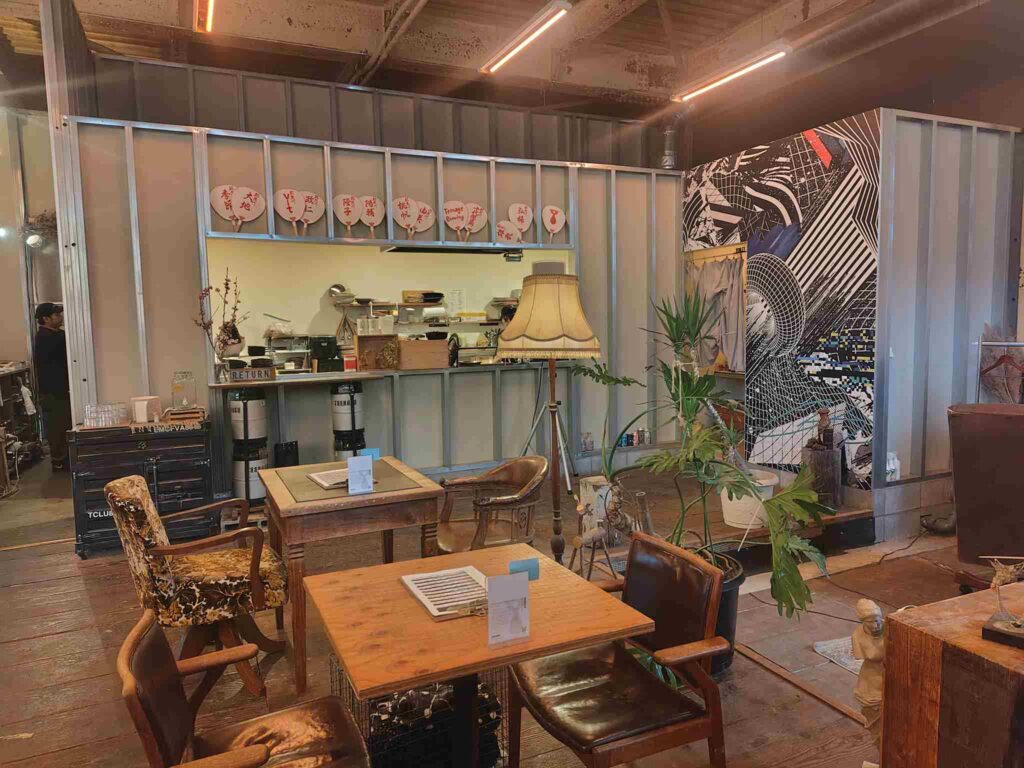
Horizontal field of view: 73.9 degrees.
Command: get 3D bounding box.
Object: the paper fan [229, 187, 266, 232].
[{"bbox_3d":[-1.969,-1.276,5.038,0.230,0.352,0.025,19,-4,-24],"label":"paper fan"}]

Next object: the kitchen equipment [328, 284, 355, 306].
[{"bbox_3d":[-1.795,-0.915,7.080,0.258,0.223,0.260,-3,6,-24],"label":"kitchen equipment"}]

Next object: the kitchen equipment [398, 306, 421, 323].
[{"bbox_3d":[-1.139,-0.749,7.410,0.238,0.161,0.190,-3,6,-24],"label":"kitchen equipment"}]

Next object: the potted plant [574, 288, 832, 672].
[{"bbox_3d":[0.854,0.379,3.050,1.120,1.540,0.950,-3,6,-24],"label":"potted plant"}]

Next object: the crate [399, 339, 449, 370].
[{"bbox_3d":[-0.800,-0.256,5.846,0.422,0.256,0.300,-3,6,-24],"label":"crate"}]

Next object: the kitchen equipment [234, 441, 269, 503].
[{"bbox_3d":[-1.931,0.674,5.023,0.256,0.447,0.256,-3,6,-24],"label":"kitchen equipment"}]

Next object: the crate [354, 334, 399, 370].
[{"bbox_3d":[-1.134,-0.260,5.652,0.335,0.295,0.220,-3,5,-23],"label":"crate"}]

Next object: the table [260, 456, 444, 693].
[{"bbox_3d":[-0.752,0.811,3.133,0.663,0.746,0.850,-4,6,-25],"label":"table"}]

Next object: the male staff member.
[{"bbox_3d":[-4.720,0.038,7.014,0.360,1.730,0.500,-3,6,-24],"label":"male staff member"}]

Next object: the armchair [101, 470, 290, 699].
[{"bbox_3d":[-1.275,0.776,2.807,0.626,0.894,0.606,-4,6,-27],"label":"armchair"}]

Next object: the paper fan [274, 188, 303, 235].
[{"bbox_3d":[-1.673,-1.300,5.170,0.224,0.352,0.025,-15,10,-23],"label":"paper fan"}]

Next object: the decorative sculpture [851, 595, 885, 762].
[{"bbox_3d":[1.194,0.960,2.260,0.165,0.480,0.150,-5,6,-36],"label":"decorative sculpture"}]

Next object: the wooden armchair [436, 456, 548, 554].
[{"bbox_3d":[-0.093,0.764,3.351,0.566,0.774,0.566,-4,6,-28],"label":"wooden armchair"}]

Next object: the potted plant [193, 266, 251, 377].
[{"bbox_3d":[-2.054,-0.424,4.837,0.370,0.799,0.330,-3,6,-24],"label":"potted plant"}]

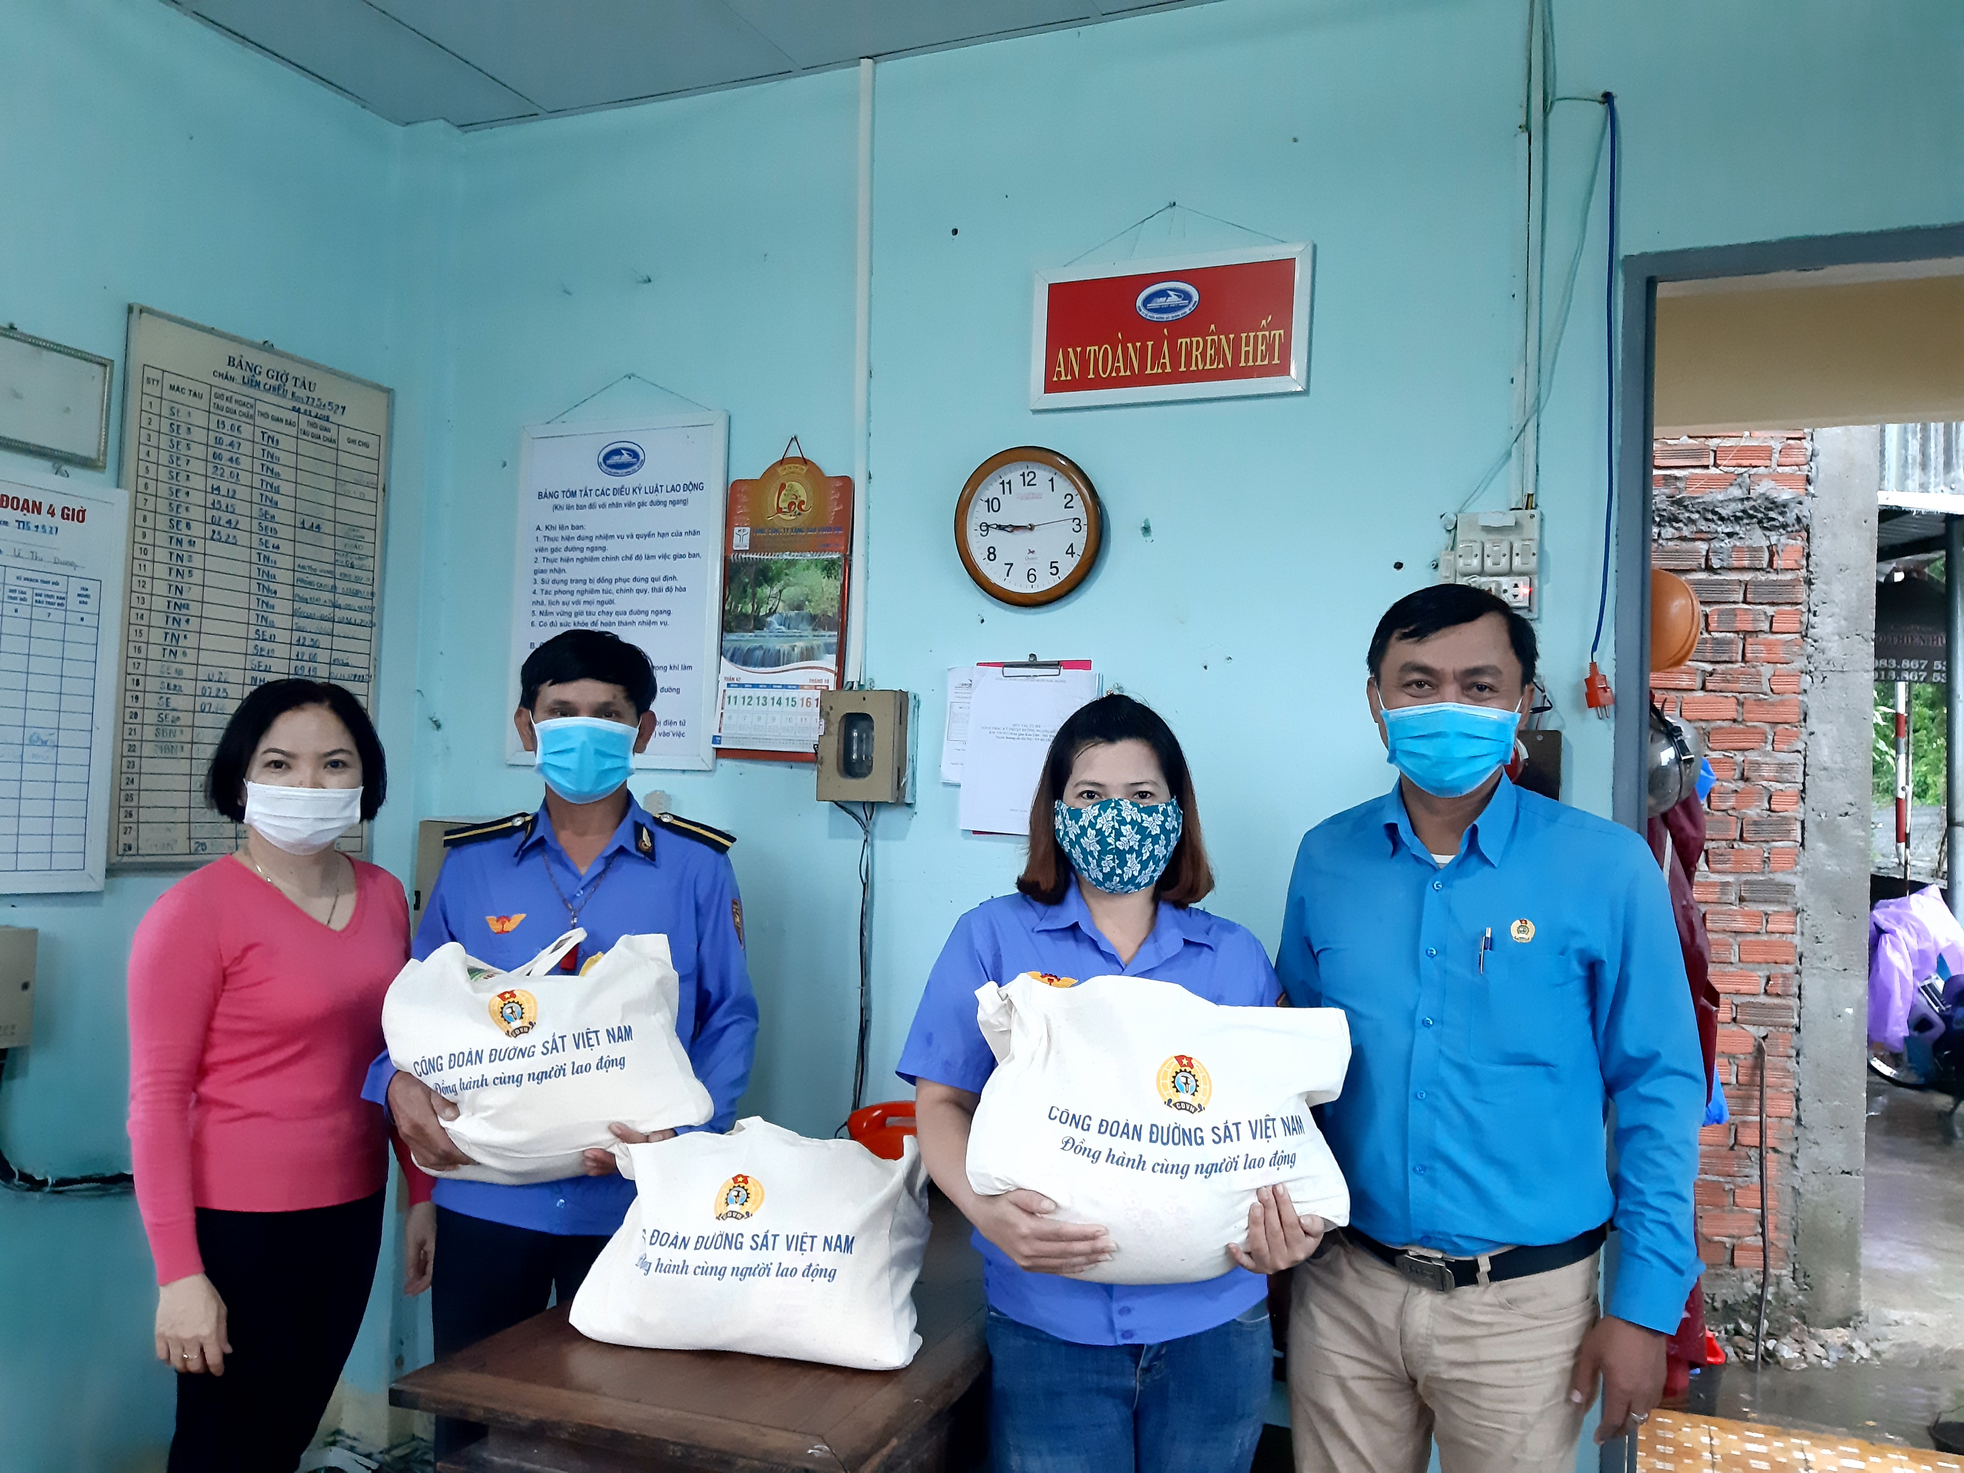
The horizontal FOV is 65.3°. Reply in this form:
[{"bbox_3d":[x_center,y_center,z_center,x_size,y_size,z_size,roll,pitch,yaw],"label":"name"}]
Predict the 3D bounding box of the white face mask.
[{"bbox_3d":[-0.820,0.099,1.850,0.140,0.092,0.080,2,-2,-22],"label":"white face mask"}]

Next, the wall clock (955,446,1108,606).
[{"bbox_3d":[0.082,-0.374,2.728,0.280,0.280,0.045,1,-2,23],"label":"wall clock"}]

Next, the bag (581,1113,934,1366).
[{"bbox_3d":[-0.280,0.602,1.880,0.410,0.255,0.170,1,-2,15],"label":"bag"}]

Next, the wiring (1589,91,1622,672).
[{"bbox_3d":[0.958,-0.551,2.358,0.035,0.890,0.030,1,-2,23],"label":"wiring"}]

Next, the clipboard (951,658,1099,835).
[{"bbox_3d":[0.079,0.022,2.723,0.235,0.315,0.025,1,-2,23],"label":"clipboard"}]

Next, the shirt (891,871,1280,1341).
[{"bbox_3d":[0.127,0.442,1.850,0.455,0.535,0.270,2,-2,2],"label":"shirt"}]

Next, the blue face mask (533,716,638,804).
[{"bbox_3d":[-0.519,0.031,2.010,0.138,0.113,0.085,2,-2,-13],"label":"blue face mask"}]

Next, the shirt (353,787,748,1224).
[{"bbox_3d":[-0.549,0.357,2.010,0.490,0.575,0.350,2,-1,-13],"label":"shirt"}]

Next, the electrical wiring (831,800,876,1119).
[{"bbox_3d":[-0.247,0.427,2.950,0.085,0.610,0.050,1,-2,23],"label":"electrical wiring"}]

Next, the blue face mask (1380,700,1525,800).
[{"bbox_3d":[0.492,0.014,1.610,0.145,0.105,0.080,1,-1,16],"label":"blue face mask"}]

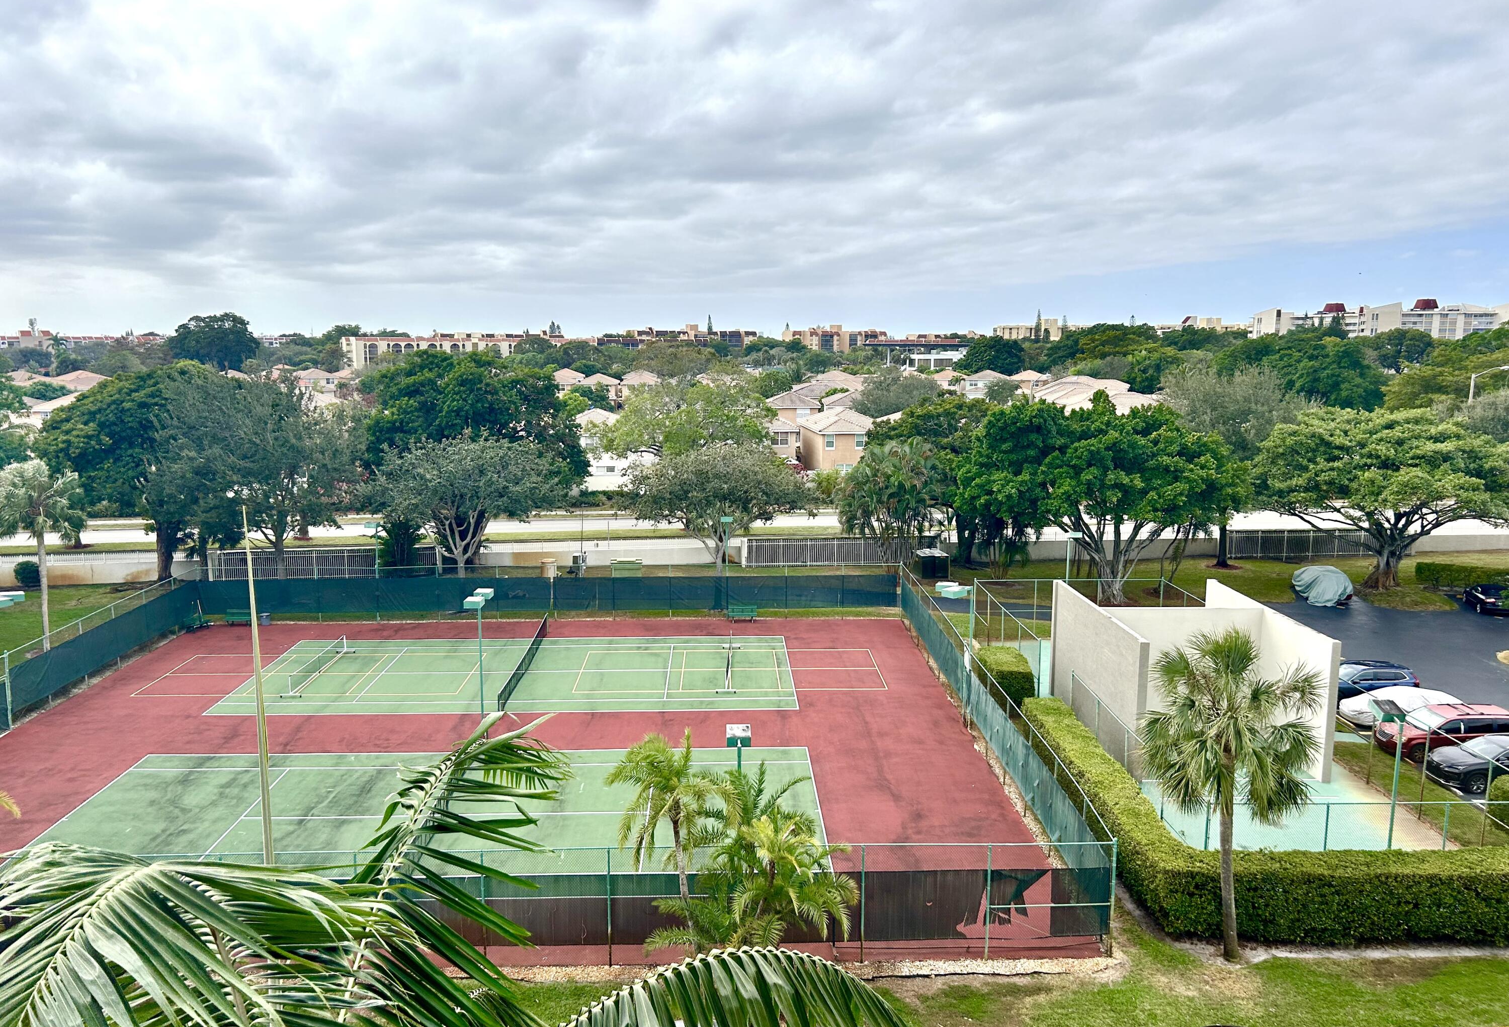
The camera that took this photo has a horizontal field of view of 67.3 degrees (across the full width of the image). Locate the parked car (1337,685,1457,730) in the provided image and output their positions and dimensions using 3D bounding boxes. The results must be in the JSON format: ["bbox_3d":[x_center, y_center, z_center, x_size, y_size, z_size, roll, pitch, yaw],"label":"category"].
[{"bbox_3d":[25.758,7.414,45.049,4.700,1.460,1.850,0,9,-2],"label":"parked car"}]

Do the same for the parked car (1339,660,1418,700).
[{"bbox_3d":[24.706,6.934,46.798,4.660,1.680,1.870,0,9,0],"label":"parked car"}]

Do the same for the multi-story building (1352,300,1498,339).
[{"bbox_3d":[267.500,-72.835,459.000,66.000,27.000,20.000,-3,10,-17],"label":"multi-story building"}]

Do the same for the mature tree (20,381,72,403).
[{"bbox_3d":[-98.534,-14.487,157.753,7.400,7.964,7.178,-6,11,-31],"label":"mature tree"}]

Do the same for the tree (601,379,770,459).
[{"bbox_3d":[-6.280,-6.749,104.253,15.089,10.528,13.501,0,9,0],"label":"tree"}]

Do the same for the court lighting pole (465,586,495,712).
[{"bbox_3d":[-10.257,5.692,42.916,0.750,5.450,1.900,0,9,-2],"label":"court lighting pole"}]

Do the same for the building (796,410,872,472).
[{"bbox_3d":[8.136,-6.868,114.185,7.700,7.300,11.000,-1,9,-5],"label":"building"}]

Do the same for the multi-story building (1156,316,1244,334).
[{"bbox_3d":[246.000,-97.595,626.000,50.000,22.500,20.000,0,9,3],"label":"multi-story building"}]

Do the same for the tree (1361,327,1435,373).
[{"bbox_3d":[140.563,-32.382,247.984,14.737,15.752,13.961,0,9,0],"label":"tree"}]

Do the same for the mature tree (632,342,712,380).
[{"bbox_3d":[-17.797,-31.563,250.000,17.930,12.750,16.500,0,9,0],"label":"mature tree"}]

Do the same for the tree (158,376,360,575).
[{"bbox_3d":[-27.678,-1.279,63.554,10.417,12.620,9.320,0,9,0],"label":"tree"}]

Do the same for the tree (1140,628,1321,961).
[{"bbox_3d":[11.317,6.813,27.061,4.290,8.250,4.100,0,9,0],"label":"tree"}]

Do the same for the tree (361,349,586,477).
[{"bbox_3d":[-17.875,-3.405,72.433,14.350,13.950,13.500,0,9,0],"label":"tree"}]

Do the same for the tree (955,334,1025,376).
[{"bbox_3d":[51.740,-31.875,248.094,15.800,13.600,15.000,2,9,12],"label":"tree"}]

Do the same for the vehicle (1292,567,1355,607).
[{"bbox_3d":[32.695,4.033,65.427,1.900,1.650,4.500,2,9,10],"label":"vehicle"}]

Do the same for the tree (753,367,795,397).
[{"bbox_3d":[2.870,-17.394,172.451,6.800,9.268,6.596,0,9,1],"label":"tree"}]

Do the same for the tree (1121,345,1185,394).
[{"bbox_3d":[60.120,-18.597,171.211,8.369,12.775,7.929,0,9,0],"label":"tree"}]

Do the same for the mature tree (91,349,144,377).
[{"bbox_3d":[-134.943,-29.078,240.000,11.970,11.200,11.000,0,9,0],"label":"mature tree"}]

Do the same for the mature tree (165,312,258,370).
[{"bbox_3d":[-110.373,-31.740,230.931,19.000,18.381,18.430,-4,10,-25],"label":"mature tree"}]

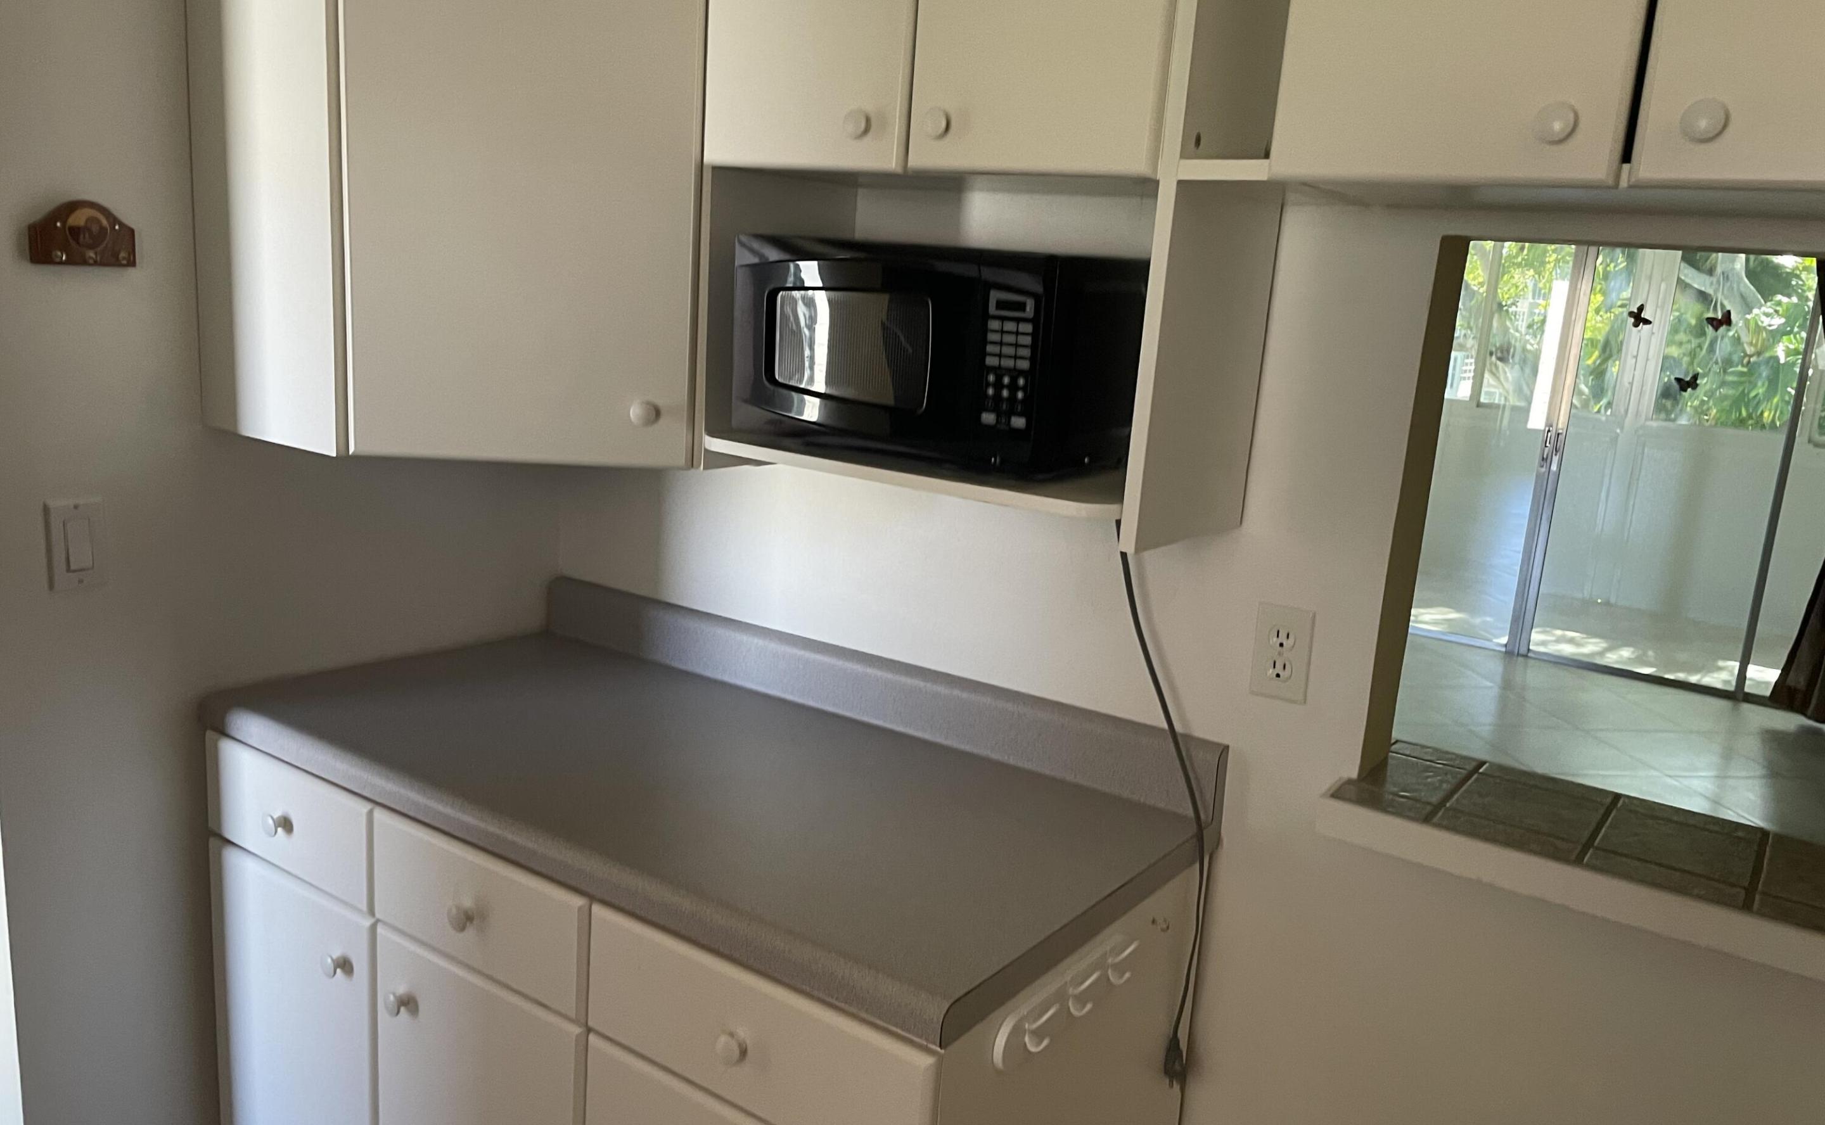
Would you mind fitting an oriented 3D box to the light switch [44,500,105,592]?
[{"bbox_3d":[-1.052,-0.023,1.731,0.012,0.115,0.070,12,14,33],"label":"light switch"}]

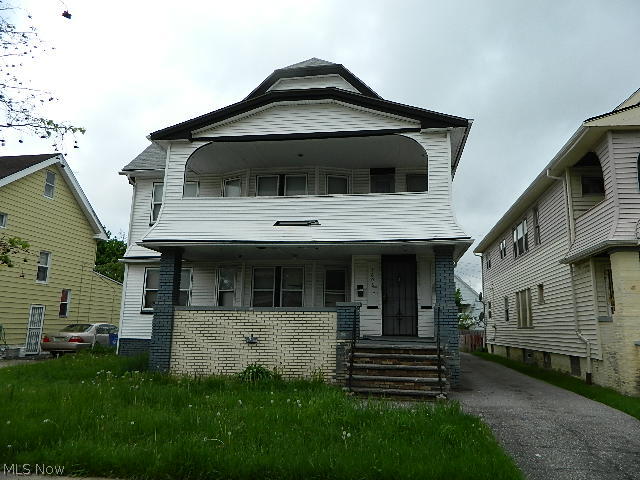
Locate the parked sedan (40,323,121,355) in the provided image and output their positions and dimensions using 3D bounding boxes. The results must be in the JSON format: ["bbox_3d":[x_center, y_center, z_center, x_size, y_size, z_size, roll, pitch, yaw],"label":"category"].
[{"bbox_3d":[-10.093,4.499,20.948,1.790,1.430,4.750,0,-11,9],"label":"parked sedan"}]

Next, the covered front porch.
[{"bbox_3d":[-0.373,1.971,12.352,7.500,3.250,2.450,0,-11,9],"label":"covered front porch"}]

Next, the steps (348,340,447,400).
[{"bbox_3d":[1.636,2.769,9.903,1.900,1.080,1.450,0,-11,9],"label":"steps"}]

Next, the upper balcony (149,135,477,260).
[{"bbox_3d":[-0.334,-1.033,12.832,8.000,2.900,2.800,0,-11,9],"label":"upper balcony"}]

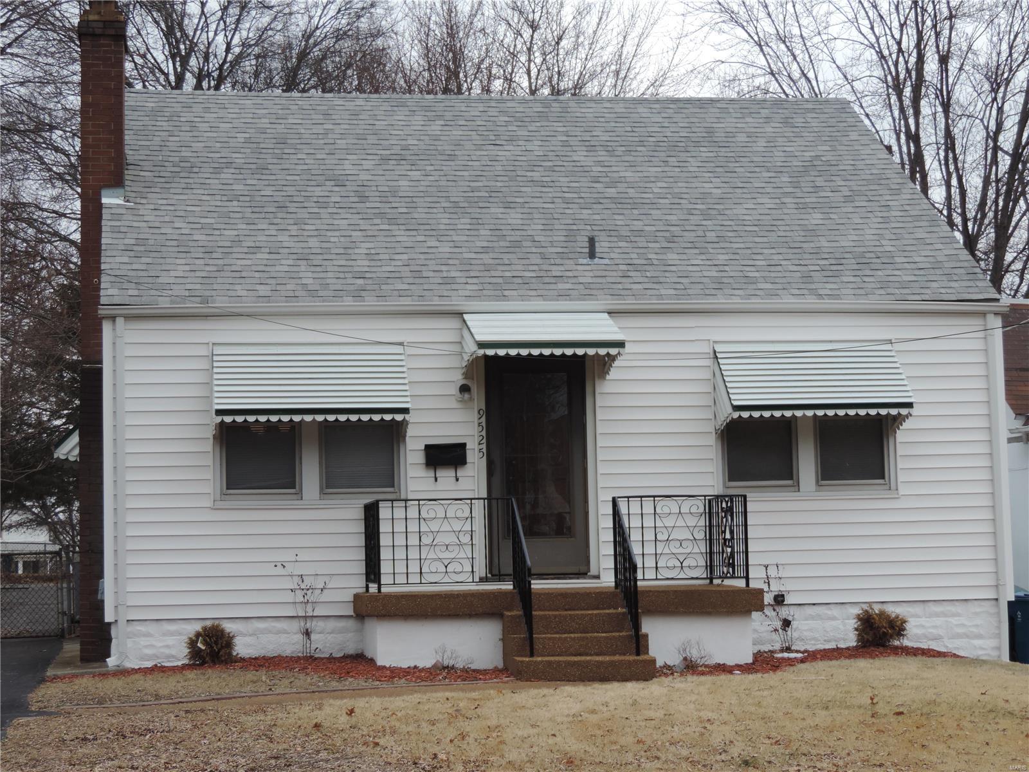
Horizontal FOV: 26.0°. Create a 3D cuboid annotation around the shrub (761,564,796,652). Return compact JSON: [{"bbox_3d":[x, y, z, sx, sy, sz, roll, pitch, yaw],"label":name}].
[{"bbox_3d":[2.430,2.033,20.511,0.335,0.802,0.300,-1,-5,-9],"label":"shrub"}]

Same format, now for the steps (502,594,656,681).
[{"bbox_3d":[0.530,2.086,18.687,1.151,0.734,0.874,-1,-5,-9],"label":"steps"}]

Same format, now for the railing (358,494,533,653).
[{"bbox_3d":[-0.606,1.653,19.282,1.236,1.352,1.909,-1,-5,-9],"label":"railing"}]

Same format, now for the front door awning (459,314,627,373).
[{"bbox_3d":[0.262,-0.422,20.187,1.354,0.588,0.864,-1,-5,-9],"label":"front door awning"}]

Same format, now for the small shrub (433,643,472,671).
[{"bbox_3d":[-0.520,2.276,18.735,0.347,0.221,0.300,-1,-5,-9],"label":"small shrub"}]

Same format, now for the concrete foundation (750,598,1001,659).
[{"bbox_3d":[3.386,2.318,20.968,2.502,0.568,0.221,-1,-5,-9],"label":"concrete foundation"}]

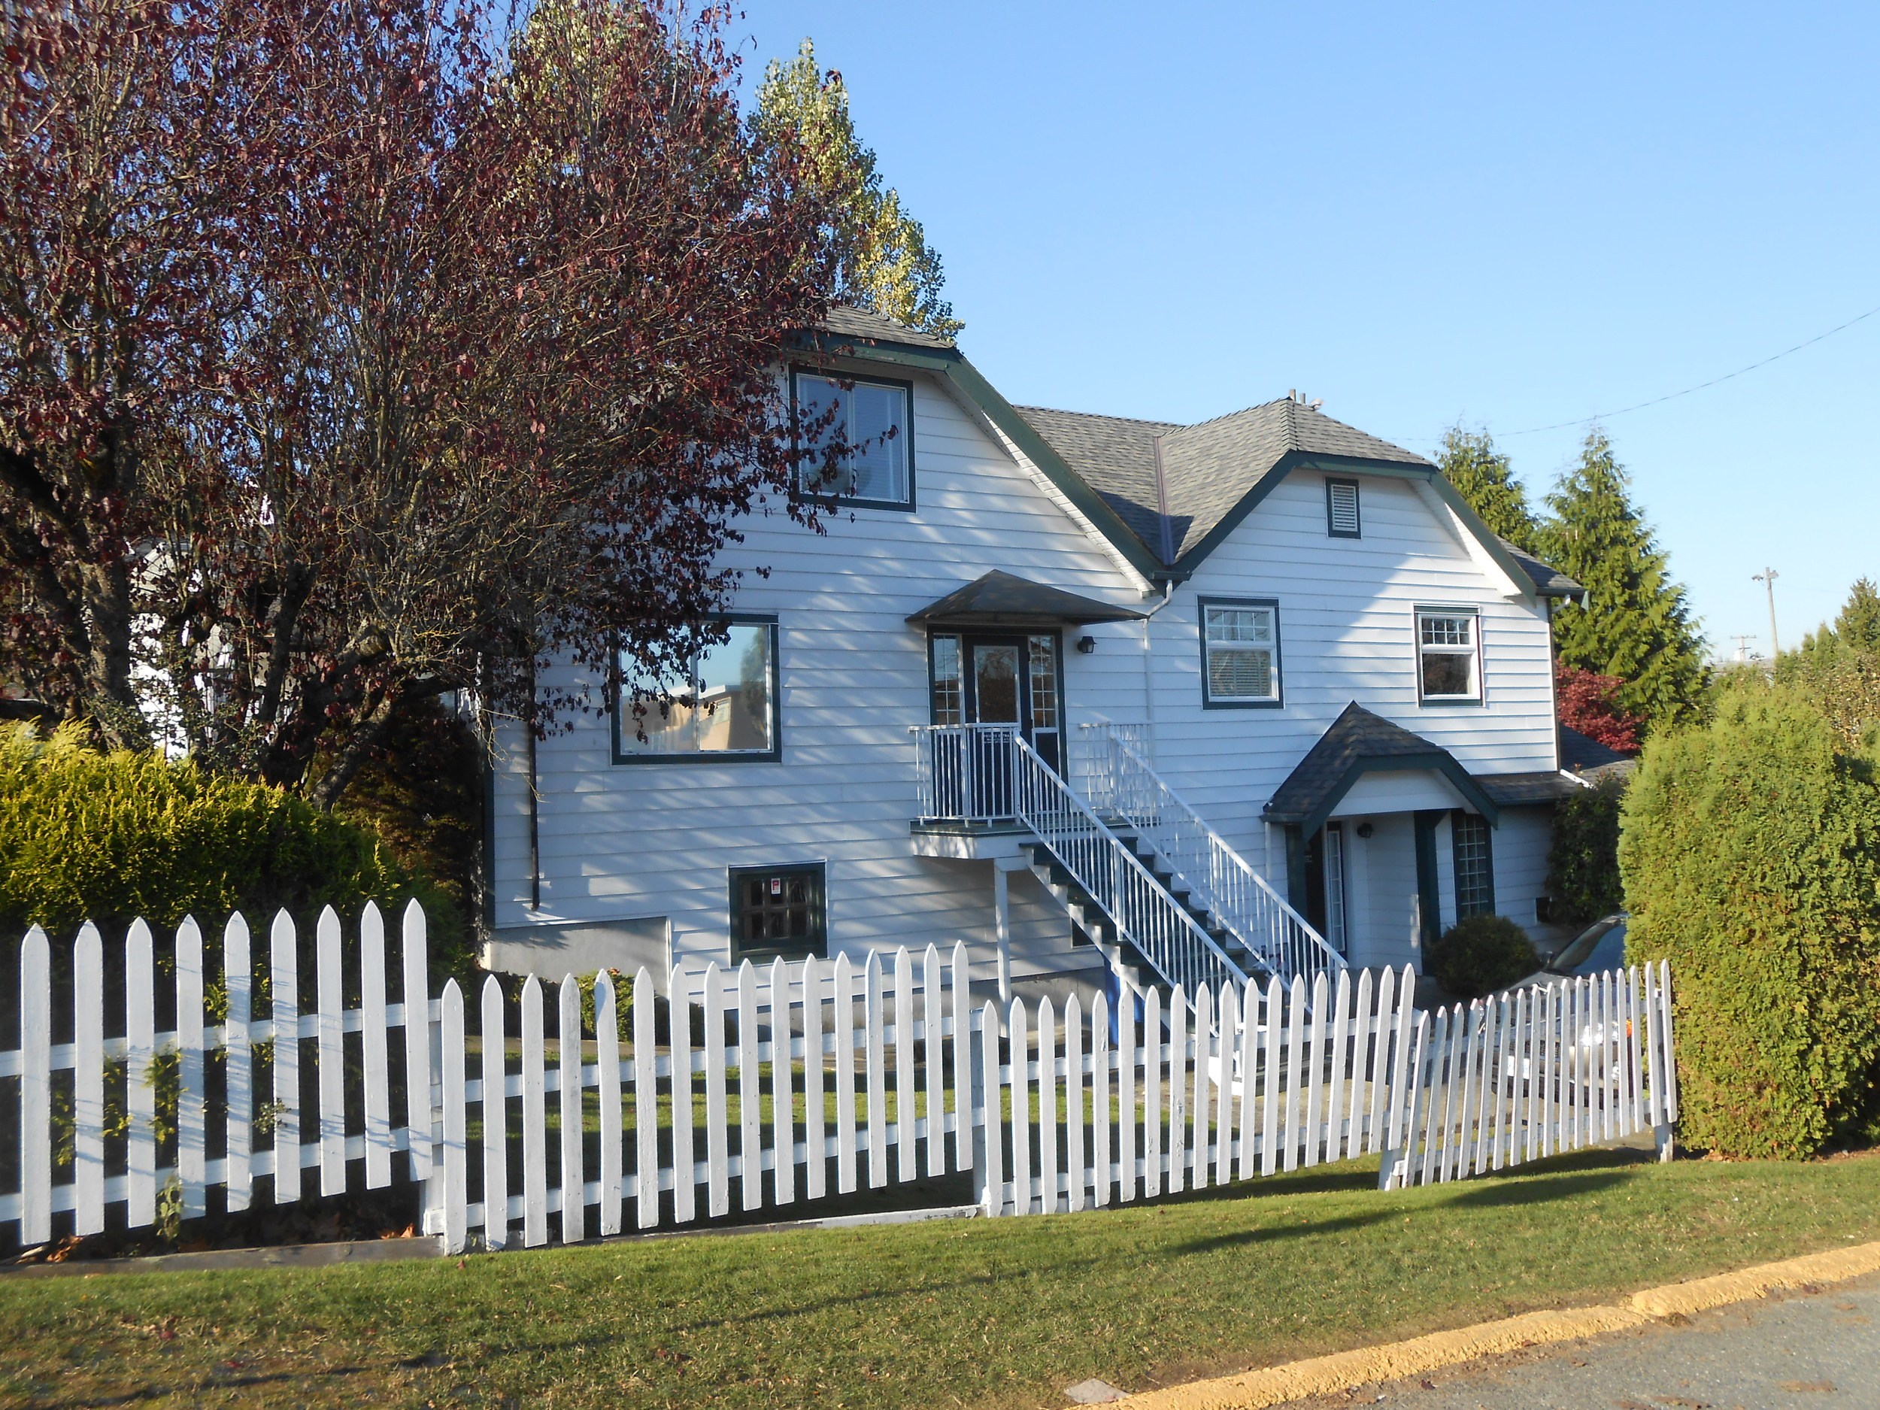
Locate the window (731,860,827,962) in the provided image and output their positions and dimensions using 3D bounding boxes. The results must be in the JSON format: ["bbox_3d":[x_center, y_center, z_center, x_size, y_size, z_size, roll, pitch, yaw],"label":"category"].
[{"bbox_3d":[-1.622,2.126,16.677,1.110,0.995,0.100,0,-3,-34],"label":"window"}]

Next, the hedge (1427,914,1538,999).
[{"bbox_3d":[6.827,3.112,20.502,1.380,0.956,1.380,0,-3,-34],"label":"hedge"}]

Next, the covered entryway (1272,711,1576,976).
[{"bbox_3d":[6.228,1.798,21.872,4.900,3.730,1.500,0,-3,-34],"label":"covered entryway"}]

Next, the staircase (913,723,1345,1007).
[{"bbox_3d":[2.011,1.830,16.455,2.510,3.420,4.500,0,-3,-34],"label":"staircase"}]

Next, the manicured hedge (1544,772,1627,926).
[{"bbox_3d":[9.016,2.087,22.598,1.360,2.321,1.200,0,-3,-34],"label":"manicured hedge"}]

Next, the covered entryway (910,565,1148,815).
[{"bbox_3d":[1.007,-0.160,17.927,2.470,2.800,1.250,0,-3,-34],"label":"covered entryway"}]

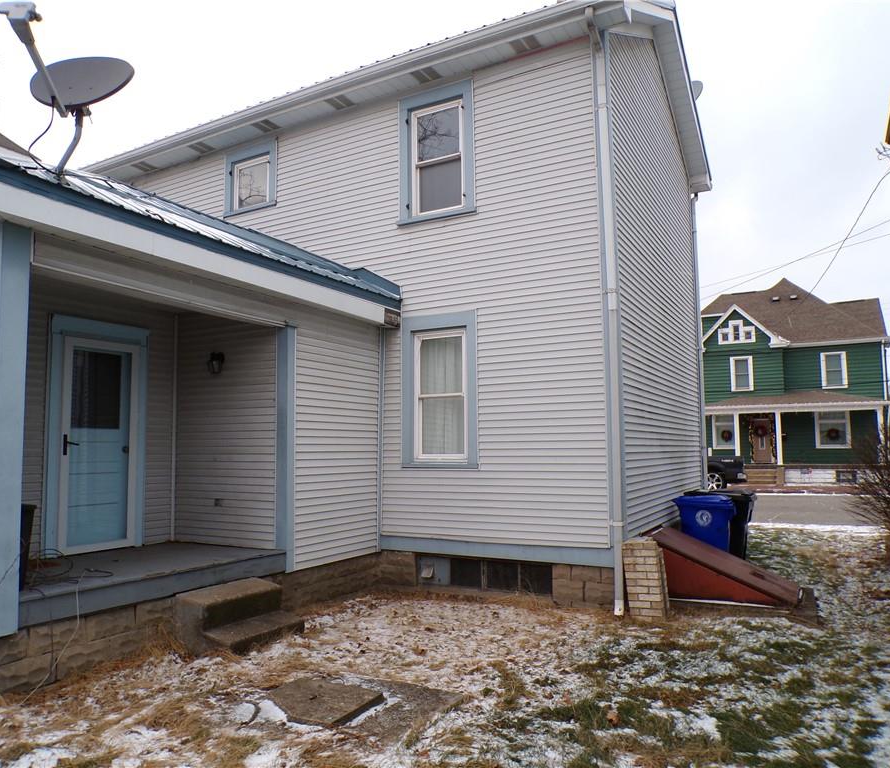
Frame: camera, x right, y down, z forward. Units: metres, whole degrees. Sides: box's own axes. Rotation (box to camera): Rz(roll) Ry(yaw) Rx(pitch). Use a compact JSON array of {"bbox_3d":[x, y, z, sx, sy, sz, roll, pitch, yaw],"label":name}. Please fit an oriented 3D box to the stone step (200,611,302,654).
[{"bbox_3d":[-1.493,2.007,5.708,0.290,0.150,0.850,-4,-6,29],"label":"stone step"}]

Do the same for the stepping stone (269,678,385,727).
[{"bbox_3d":[-0.798,1.920,4.272,0.660,0.058,0.590,-4,-6,29],"label":"stepping stone"}]

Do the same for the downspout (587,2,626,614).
[{"bbox_3d":[1.541,-0.787,6.825,0.100,5.890,0.300,-4,-6,29],"label":"downspout"}]

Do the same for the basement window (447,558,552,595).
[{"bbox_3d":[0.556,1.999,7.352,1.170,0.300,0.080,-4,-6,29],"label":"basement window"}]

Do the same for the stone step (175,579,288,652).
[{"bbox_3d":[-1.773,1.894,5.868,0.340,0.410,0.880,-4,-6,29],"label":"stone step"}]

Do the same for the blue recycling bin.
[{"bbox_3d":[3.283,1.917,8.855,0.680,1.000,0.610,-4,-6,29],"label":"blue recycling bin"}]

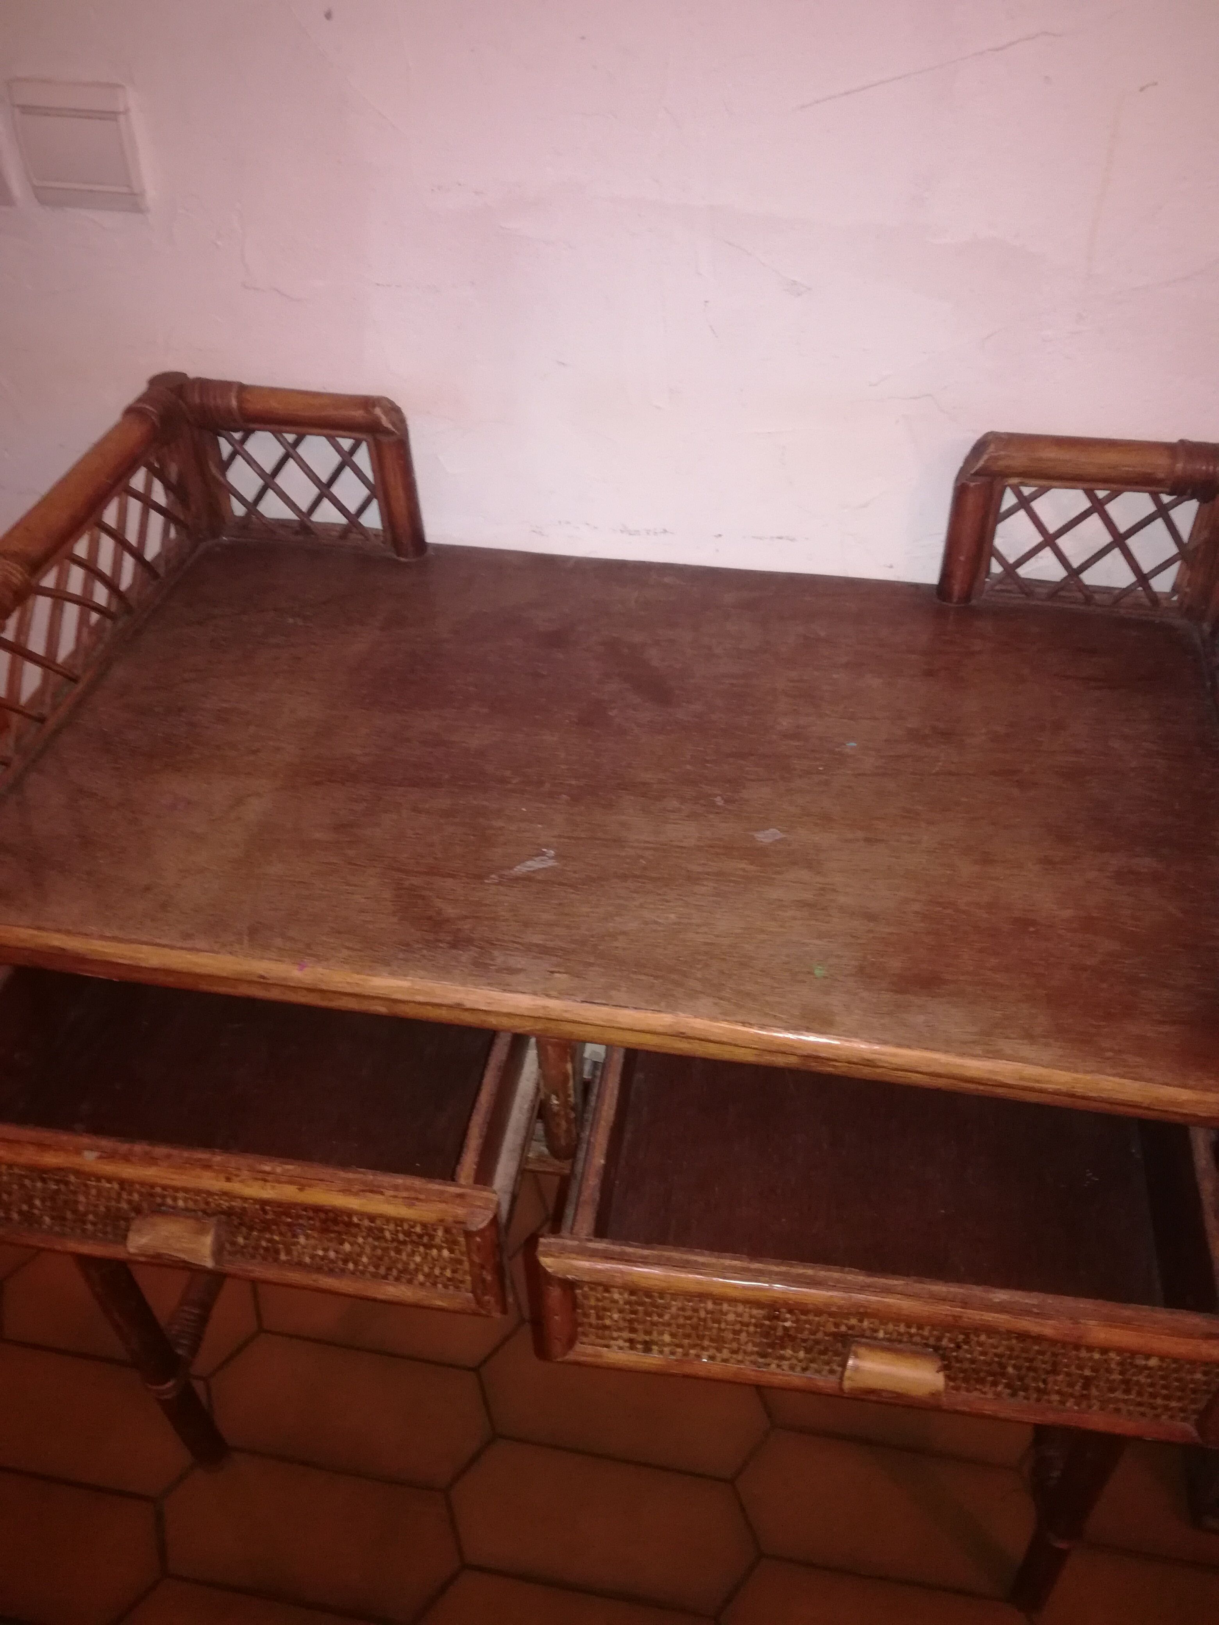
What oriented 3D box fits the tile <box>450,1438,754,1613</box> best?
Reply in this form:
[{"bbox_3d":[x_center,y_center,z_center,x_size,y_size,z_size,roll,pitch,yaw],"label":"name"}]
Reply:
[{"bbox_3d":[-0.007,0.671,1.194,0.299,0.010,0.114,5,43,7],"label":"tile"}]

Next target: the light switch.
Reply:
[{"bbox_3d":[-0.351,-0.444,0.845,0.081,0.080,0.012,6,43,8],"label":"light switch"}]

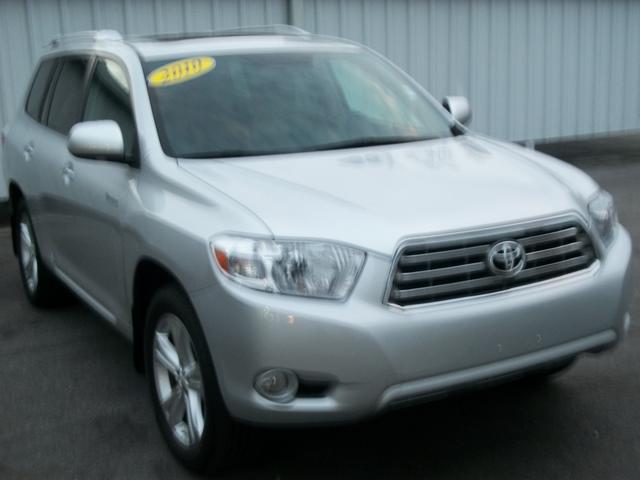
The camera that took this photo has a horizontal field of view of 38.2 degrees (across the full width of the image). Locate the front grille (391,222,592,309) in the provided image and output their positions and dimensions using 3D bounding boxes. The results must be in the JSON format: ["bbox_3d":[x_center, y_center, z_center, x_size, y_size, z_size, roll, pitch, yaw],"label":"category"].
[{"bbox_3d":[0.607,0.056,3.174,0.900,0.210,0.110,-8,12,-27],"label":"front grille"}]

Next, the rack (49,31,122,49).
[{"bbox_3d":[-1.424,-1.174,5.457,0.080,0.090,1.630,-9,14,-28],"label":"rack"}]

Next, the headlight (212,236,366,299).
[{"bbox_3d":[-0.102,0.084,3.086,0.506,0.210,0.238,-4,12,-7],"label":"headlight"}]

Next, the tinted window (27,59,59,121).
[{"bbox_3d":[-1.728,-0.941,5.737,0.050,0.390,0.490,13,3,-30],"label":"tinted window"}]

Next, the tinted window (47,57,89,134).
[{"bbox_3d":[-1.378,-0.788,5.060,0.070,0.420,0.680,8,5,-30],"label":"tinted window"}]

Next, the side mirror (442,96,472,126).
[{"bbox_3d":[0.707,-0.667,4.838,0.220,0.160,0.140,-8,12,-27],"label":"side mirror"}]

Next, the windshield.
[{"bbox_3d":[-0.116,-0.675,4.376,1.460,0.120,0.840,-9,47,-28],"label":"windshield"}]

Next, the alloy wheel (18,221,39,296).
[{"bbox_3d":[-1.825,0.109,6.033,0.160,0.505,0.505,-8,12,-27],"label":"alloy wheel"}]

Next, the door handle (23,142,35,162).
[{"bbox_3d":[-1.733,-0.516,5.453,0.055,0.080,0.210,-9,14,-28],"label":"door handle"}]

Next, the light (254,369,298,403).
[{"bbox_3d":[-0.149,0.500,3.122,0.145,0.105,0.070,-5,12,-10],"label":"light"}]

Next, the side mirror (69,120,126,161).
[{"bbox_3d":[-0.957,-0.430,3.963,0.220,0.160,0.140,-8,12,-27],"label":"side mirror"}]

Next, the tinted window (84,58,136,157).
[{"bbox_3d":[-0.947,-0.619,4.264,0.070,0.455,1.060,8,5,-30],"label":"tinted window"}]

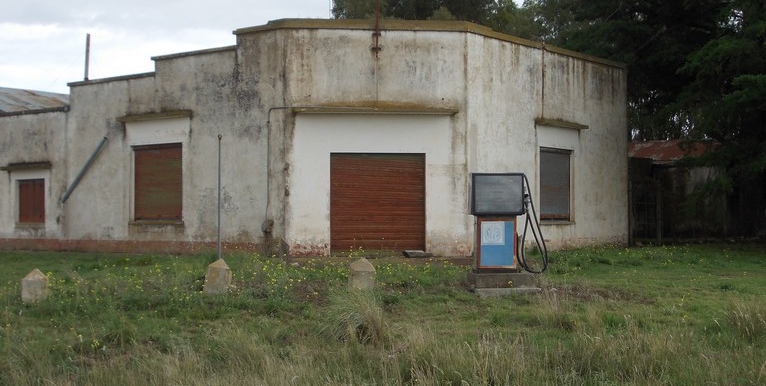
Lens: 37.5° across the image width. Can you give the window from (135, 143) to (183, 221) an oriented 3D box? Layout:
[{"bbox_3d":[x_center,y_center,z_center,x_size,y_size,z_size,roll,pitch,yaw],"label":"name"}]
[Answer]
[{"bbox_3d":[-5.826,-0.254,29.424,1.804,1.967,0.080,-1,-1,37],"label":"window"}]

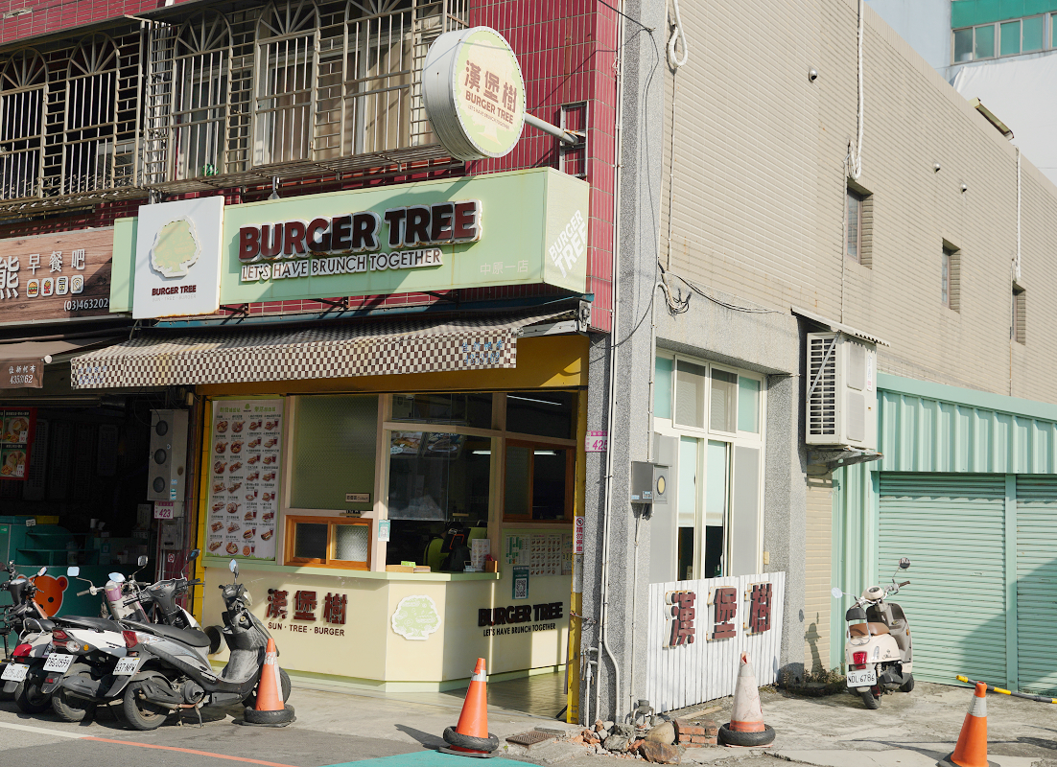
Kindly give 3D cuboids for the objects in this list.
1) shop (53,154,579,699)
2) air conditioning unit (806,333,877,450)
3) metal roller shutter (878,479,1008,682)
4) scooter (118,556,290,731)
[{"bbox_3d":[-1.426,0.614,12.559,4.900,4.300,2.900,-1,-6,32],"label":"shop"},{"bbox_3d":[3.329,0.087,14.689,0.365,1.160,1.000,-1,-6,32],"label":"air conditioning unit"},{"bbox_3d":[4.327,2.045,14.433,1.340,2.180,0.100,-1,-6,32],"label":"metal roller shutter"},{"bbox_3d":[-2.404,1.987,10.529,0.700,1.180,1.820,-1,-6,32],"label":"scooter"}]

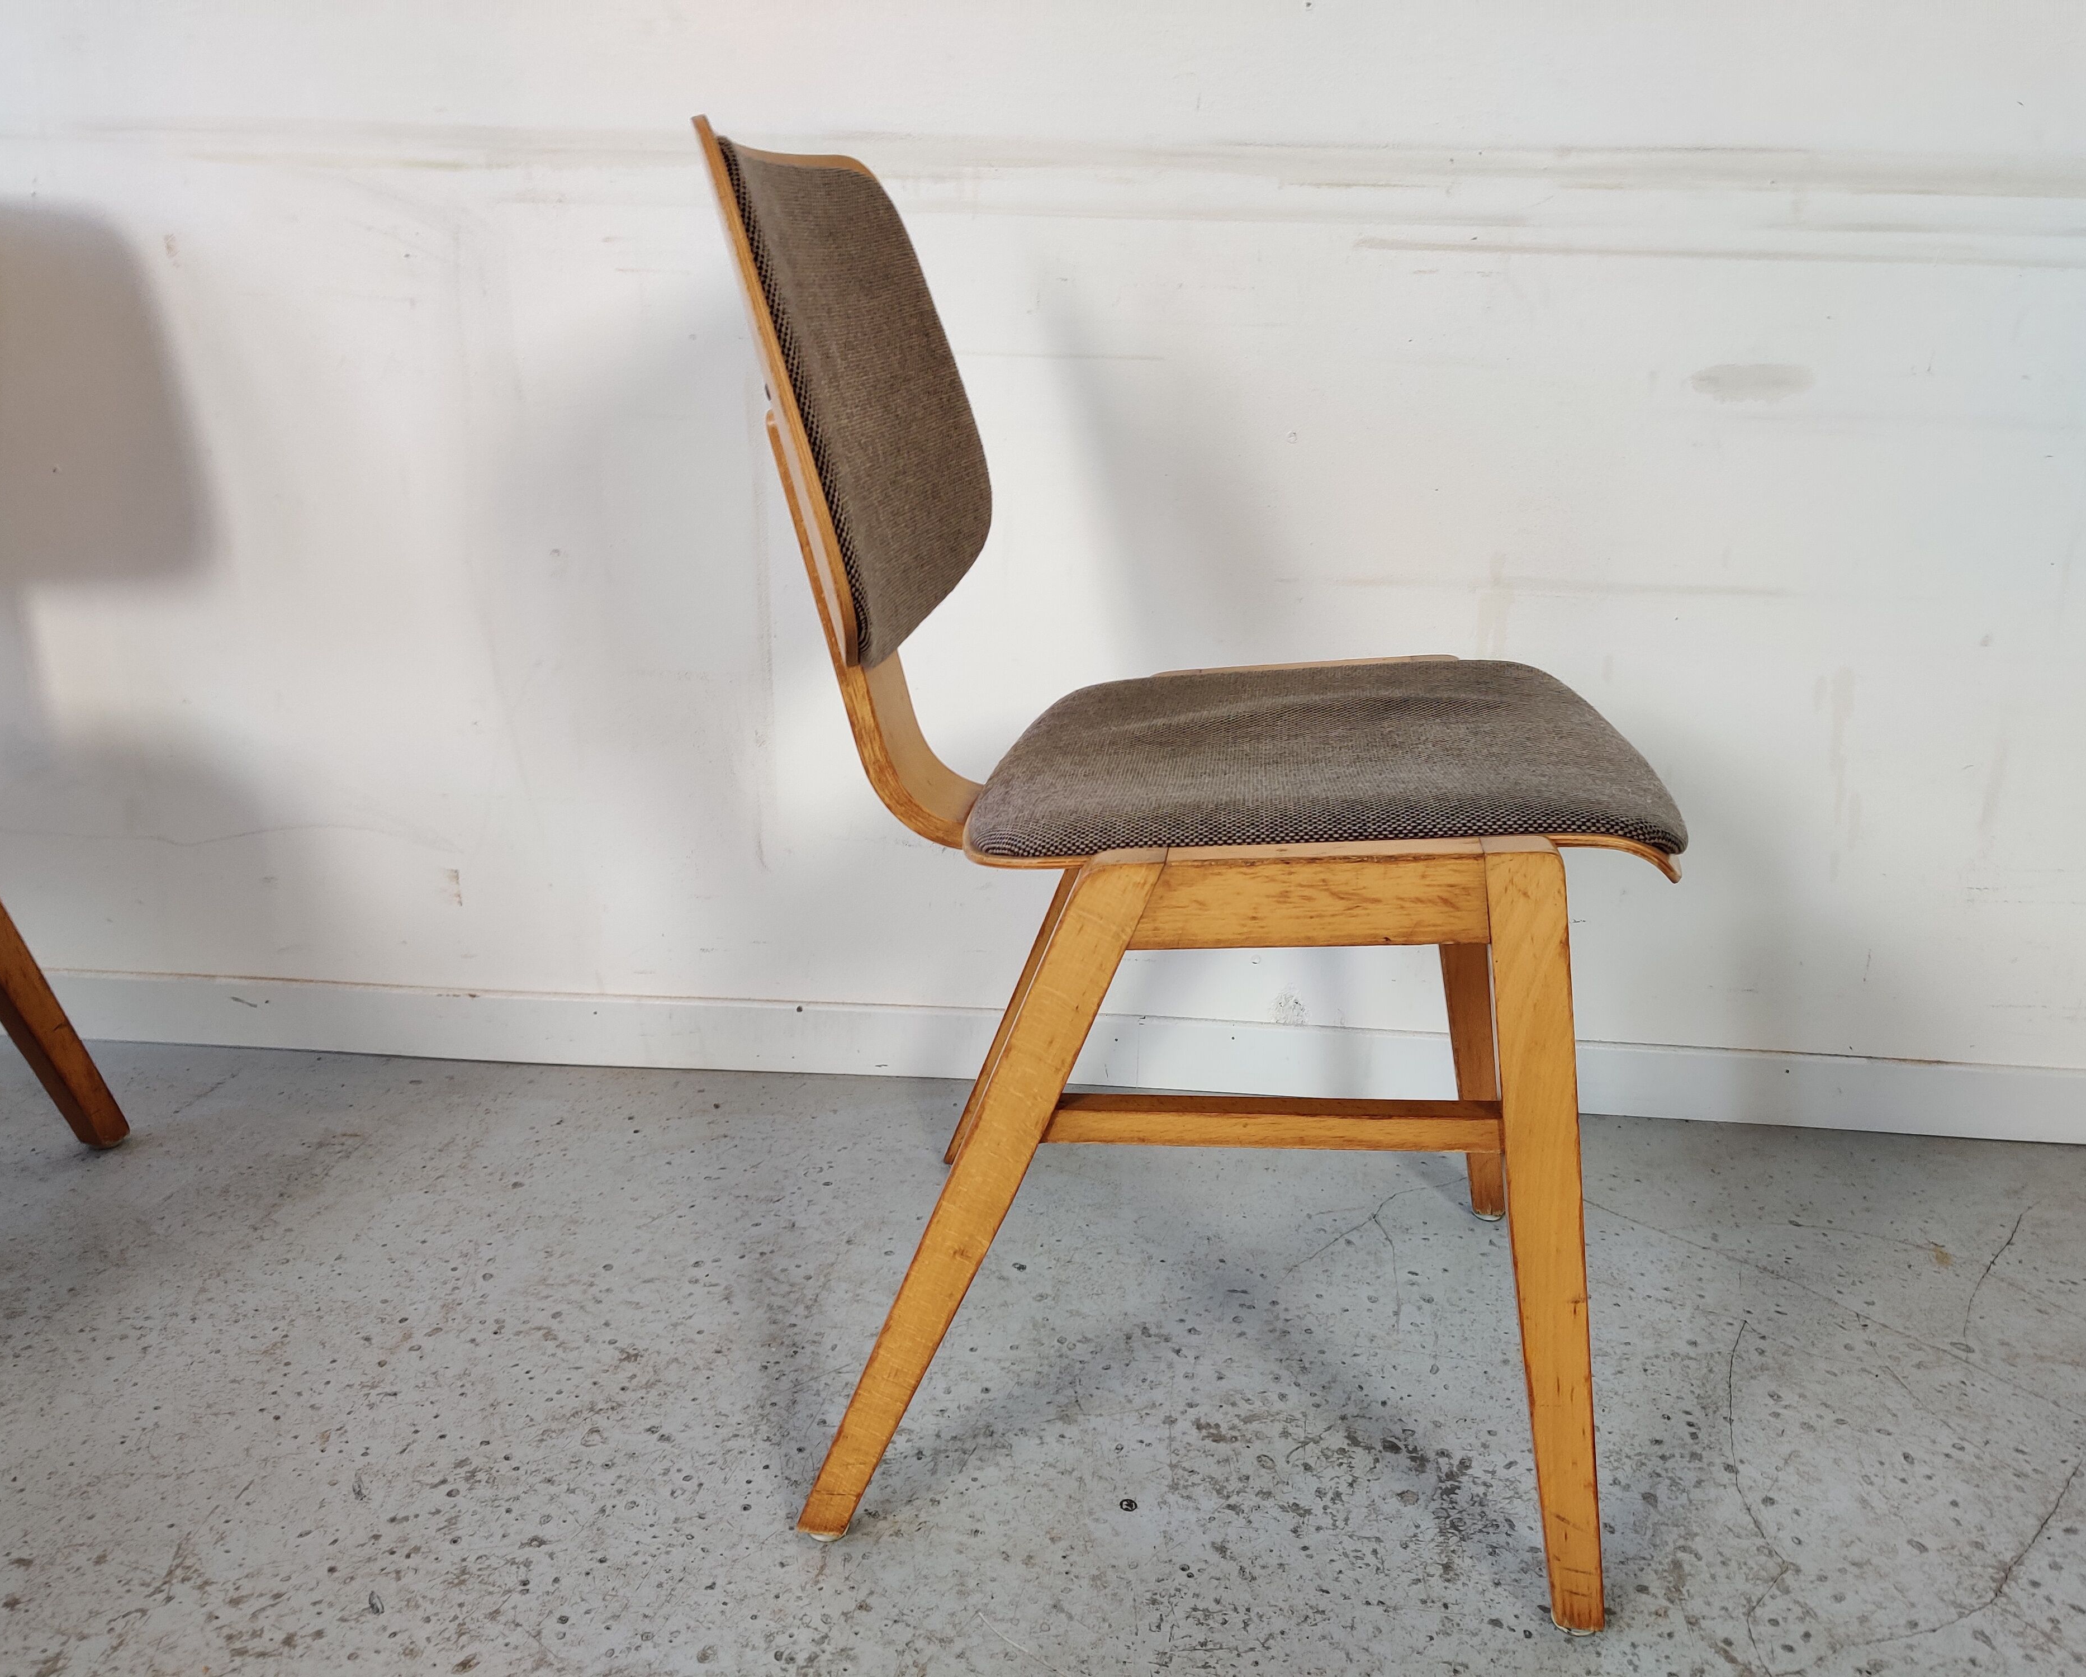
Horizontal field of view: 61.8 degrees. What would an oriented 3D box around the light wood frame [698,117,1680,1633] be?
[{"bbox_3d":[0.095,-0.018,1.134,0.542,0.792,0.493,4,18,7],"label":"light wood frame"}]

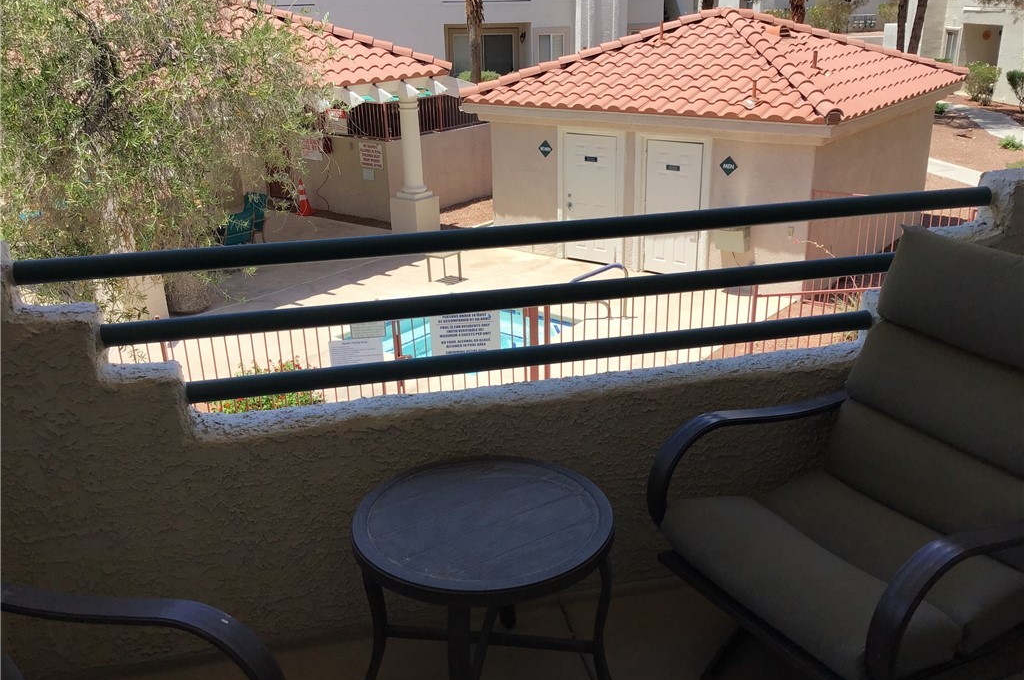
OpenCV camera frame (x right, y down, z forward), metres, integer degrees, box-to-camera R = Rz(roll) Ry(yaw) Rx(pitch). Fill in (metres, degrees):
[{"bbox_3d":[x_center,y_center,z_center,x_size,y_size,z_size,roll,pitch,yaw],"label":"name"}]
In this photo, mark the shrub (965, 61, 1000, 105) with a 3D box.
[{"bbox_3d":[15.649,-8.548,30.500,1.200,1.350,1.150,9,23,25],"label":"shrub"}]

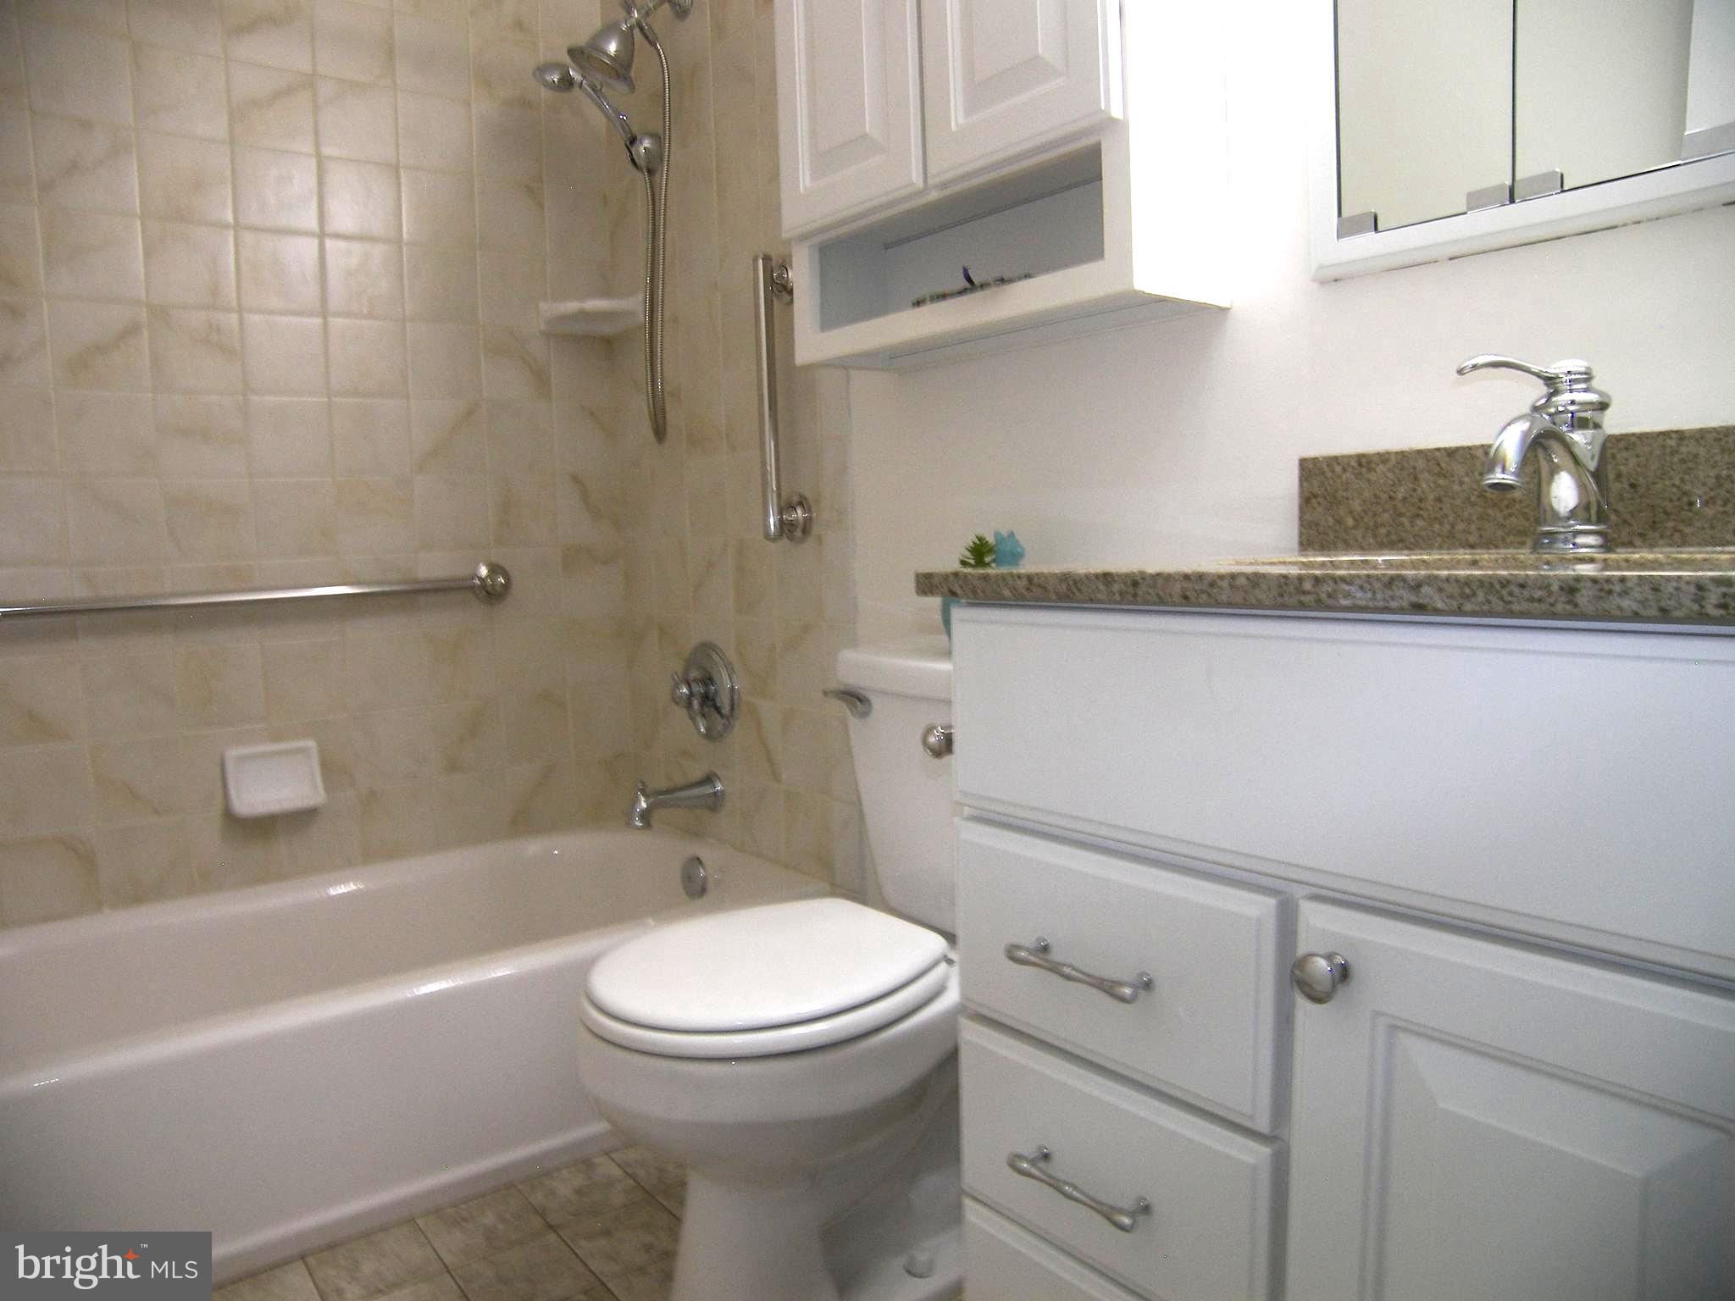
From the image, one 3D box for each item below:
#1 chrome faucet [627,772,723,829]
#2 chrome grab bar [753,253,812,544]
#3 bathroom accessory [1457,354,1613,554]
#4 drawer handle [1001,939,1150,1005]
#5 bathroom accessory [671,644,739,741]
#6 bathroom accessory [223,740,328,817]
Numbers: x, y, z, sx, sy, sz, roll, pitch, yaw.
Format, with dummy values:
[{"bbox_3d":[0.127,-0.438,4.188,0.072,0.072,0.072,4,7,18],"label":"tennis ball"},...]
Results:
[{"bbox_3d":[-0.370,0.288,2.307,0.185,0.088,0.076,-5,7,-37],"label":"chrome faucet"},{"bbox_3d":[-0.149,-0.421,2.025,0.074,0.474,0.080,-5,7,-37],"label":"chrome grab bar"},{"bbox_3d":[0.544,-0.161,0.989,0.211,0.164,0.068,-5,7,-37],"label":"bathroom accessory"},{"bbox_3d":[0.149,0.227,0.860,0.033,0.014,0.124,-5,7,-37],"label":"drawer handle"},{"bbox_3d":[-0.335,0.083,2.323,0.080,0.186,0.186,-5,7,-37],"label":"bathroom accessory"},{"bbox_3d":[-1.091,0.236,2.216,0.153,0.109,0.075,-5,7,-37],"label":"bathroom accessory"}]

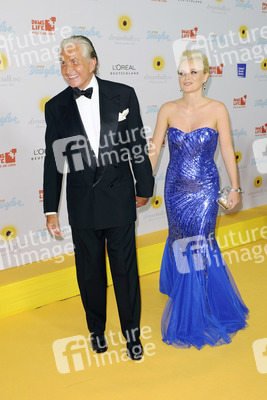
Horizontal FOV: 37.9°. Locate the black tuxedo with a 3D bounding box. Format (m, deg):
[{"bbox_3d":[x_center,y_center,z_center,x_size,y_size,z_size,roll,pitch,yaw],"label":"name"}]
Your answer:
[{"bbox_3d":[-0.178,0.118,2.277,0.600,1.550,0.380,-2,13,8],"label":"black tuxedo"}]

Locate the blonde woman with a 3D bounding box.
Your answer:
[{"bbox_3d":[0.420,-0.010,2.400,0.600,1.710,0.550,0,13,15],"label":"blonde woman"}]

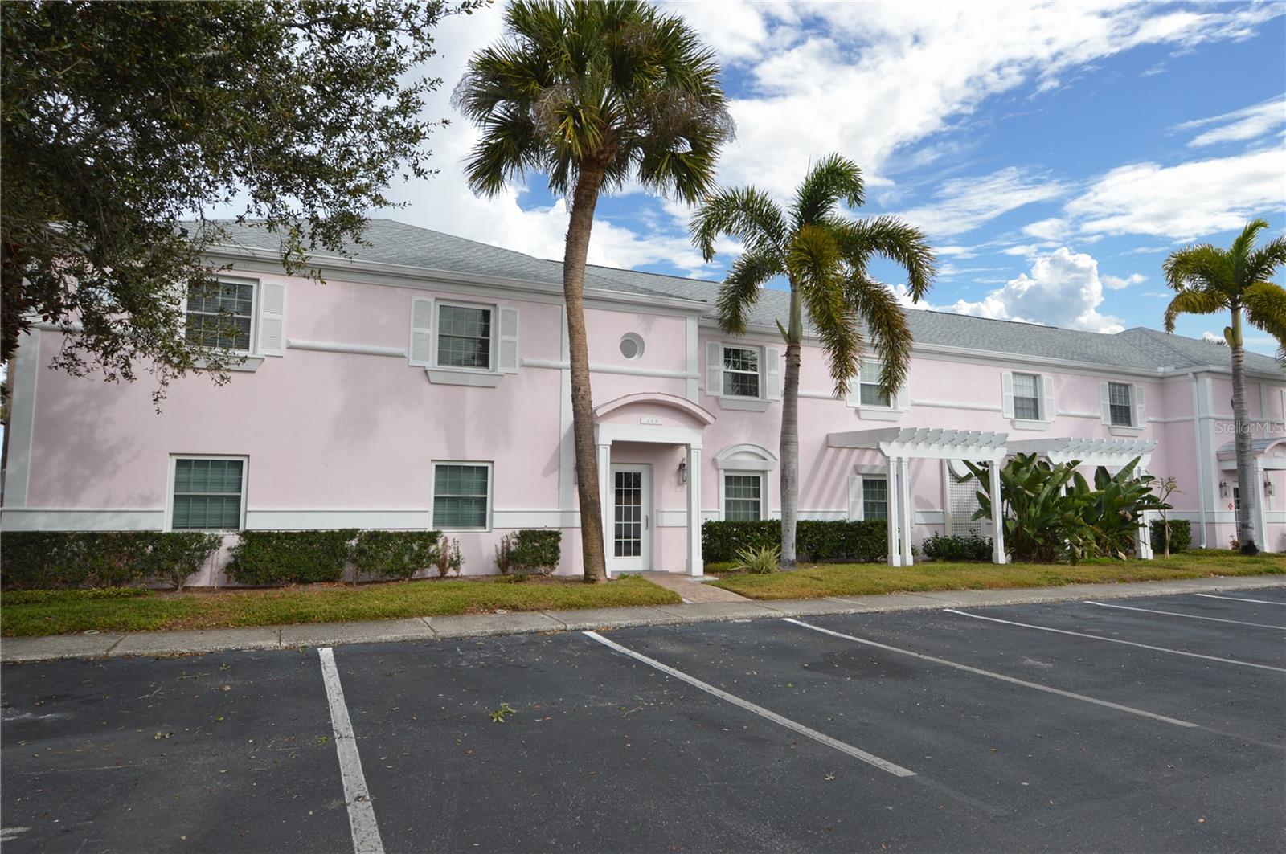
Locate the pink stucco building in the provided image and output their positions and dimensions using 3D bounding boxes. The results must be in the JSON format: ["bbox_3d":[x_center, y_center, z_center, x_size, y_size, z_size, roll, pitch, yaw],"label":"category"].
[{"bbox_3d":[6.443,-0.374,24.853,40.502,8.544,14.609,3,-6,-23],"label":"pink stucco building"}]

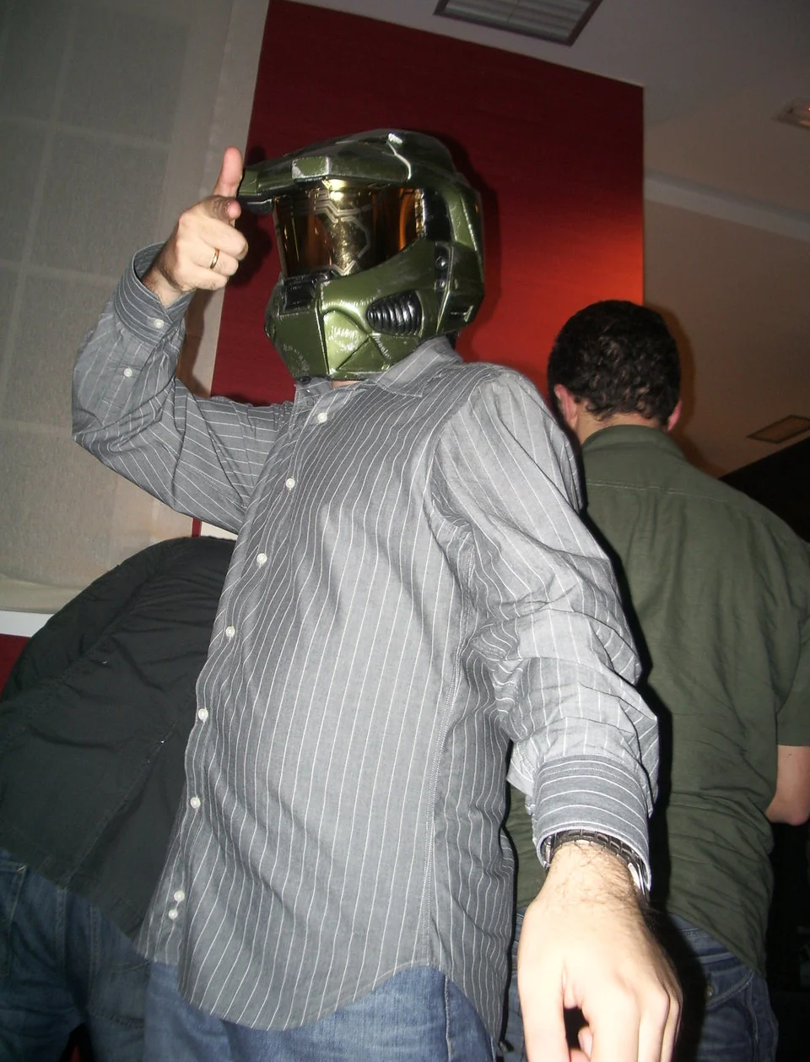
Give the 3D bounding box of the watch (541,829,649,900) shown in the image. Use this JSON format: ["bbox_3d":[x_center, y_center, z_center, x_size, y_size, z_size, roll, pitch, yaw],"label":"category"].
[{"bbox_3d":[0.120,0.209,0.680,0.062,0.042,0.064,-21,-69,16],"label":"watch"}]

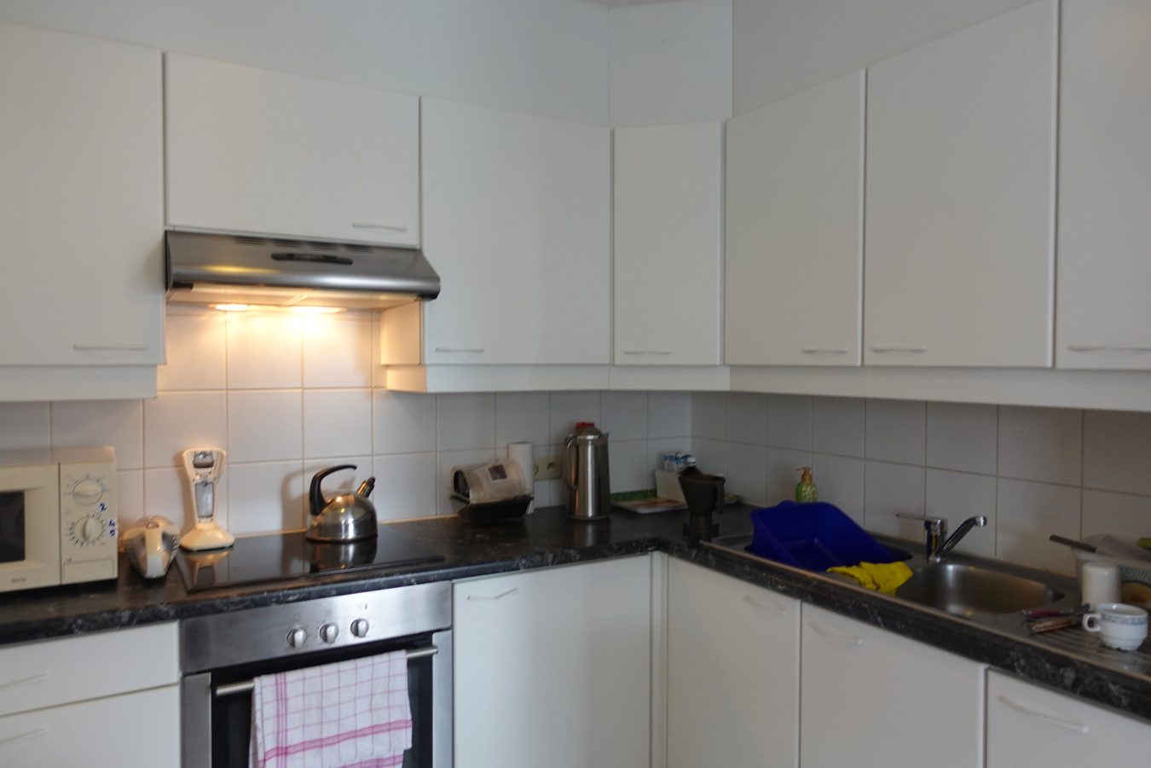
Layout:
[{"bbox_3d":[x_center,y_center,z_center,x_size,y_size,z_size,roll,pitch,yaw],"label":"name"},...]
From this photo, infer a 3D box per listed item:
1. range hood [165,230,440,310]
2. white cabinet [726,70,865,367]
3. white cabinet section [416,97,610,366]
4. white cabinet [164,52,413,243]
[{"bbox_3d":[-0.715,-0.287,1.972,0.598,0.148,0.475,-1,2,-30],"label":"range hood"},{"bbox_3d":[0.712,-0.405,2.129,0.337,0.709,0.489,-1,2,-30],"label":"white cabinet"},{"bbox_3d":[-0.242,-0.414,2.350,0.597,0.712,0.365,-1,2,-30],"label":"white cabinet section"},{"bbox_3d":[-0.752,-0.563,2.029,0.598,0.394,0.325,-1,2,-30],"label":"white cabinet"}]

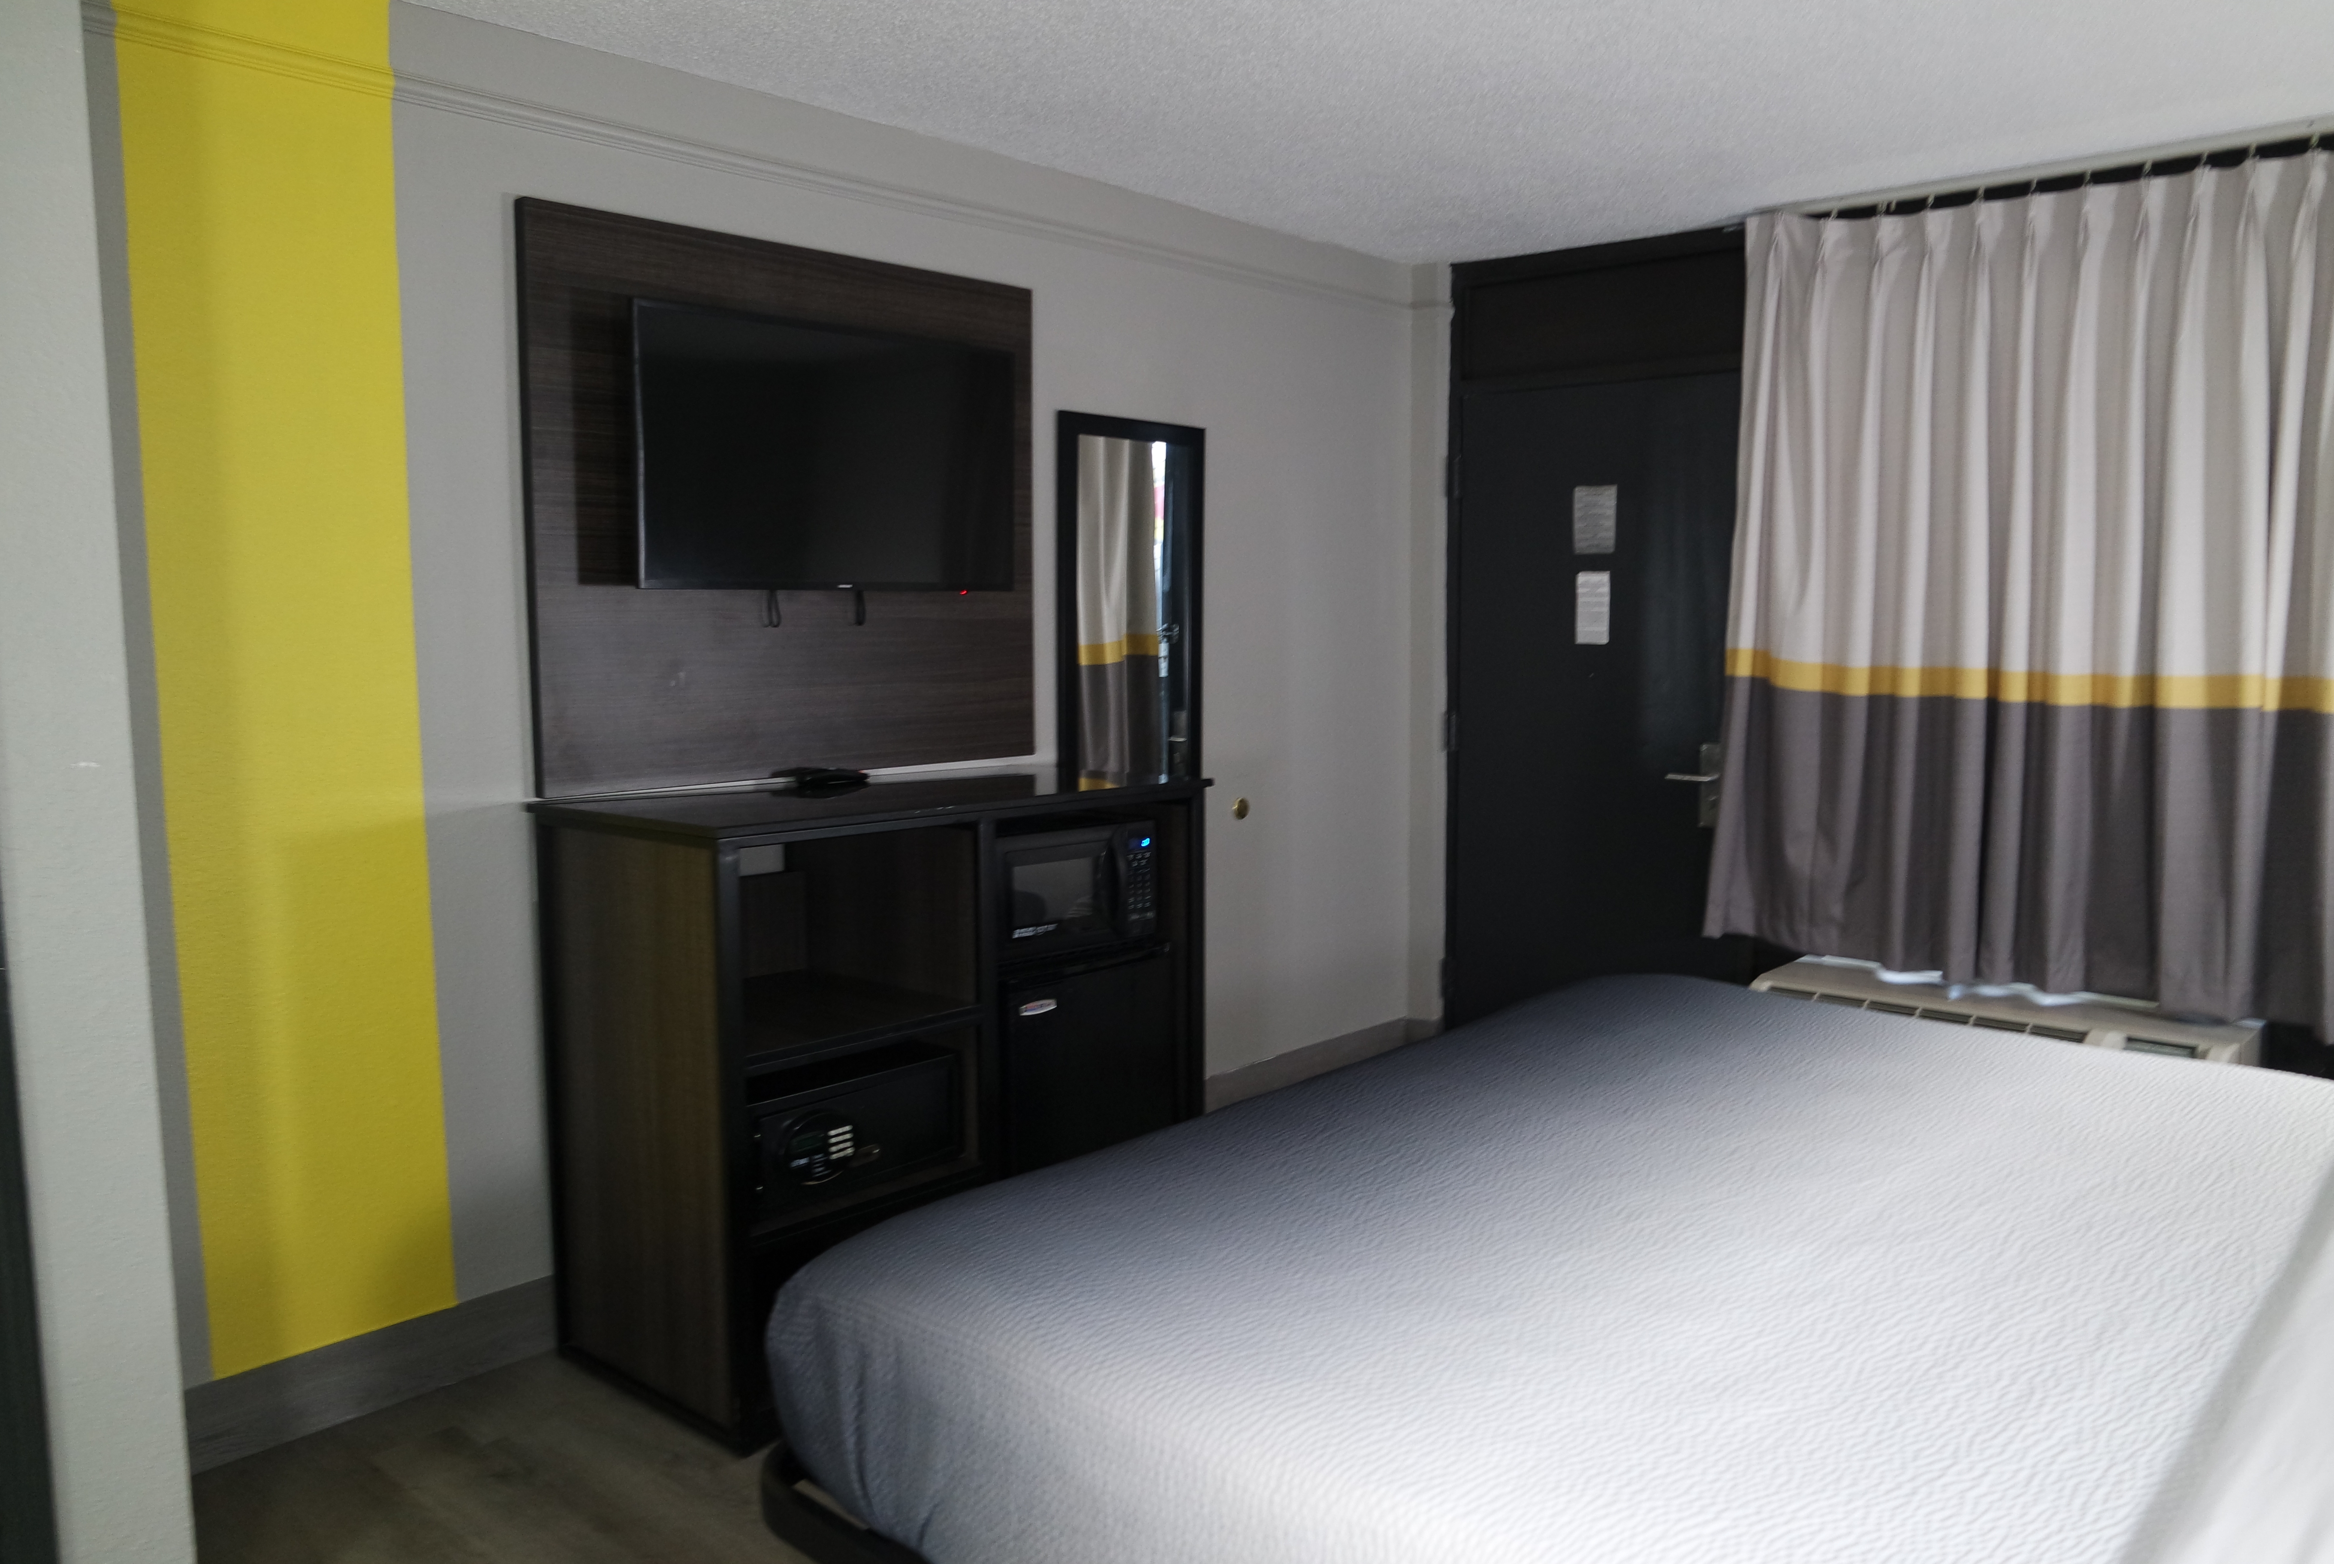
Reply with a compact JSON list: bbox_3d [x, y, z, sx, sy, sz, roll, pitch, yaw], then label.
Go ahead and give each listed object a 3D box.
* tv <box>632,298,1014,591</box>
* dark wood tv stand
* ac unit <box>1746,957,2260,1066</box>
[{"bbox_3d":[-0.683,-0.662,3.224,0.906,0.524,0.065,-6,9,-45],"label":"tv"},{"bbox_3d":[-0.553,0.547,3.243,0.620,1.060,1.230,5,8,42],"label":"dark wood tv stand"},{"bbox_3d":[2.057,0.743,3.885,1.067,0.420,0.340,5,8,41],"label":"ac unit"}]

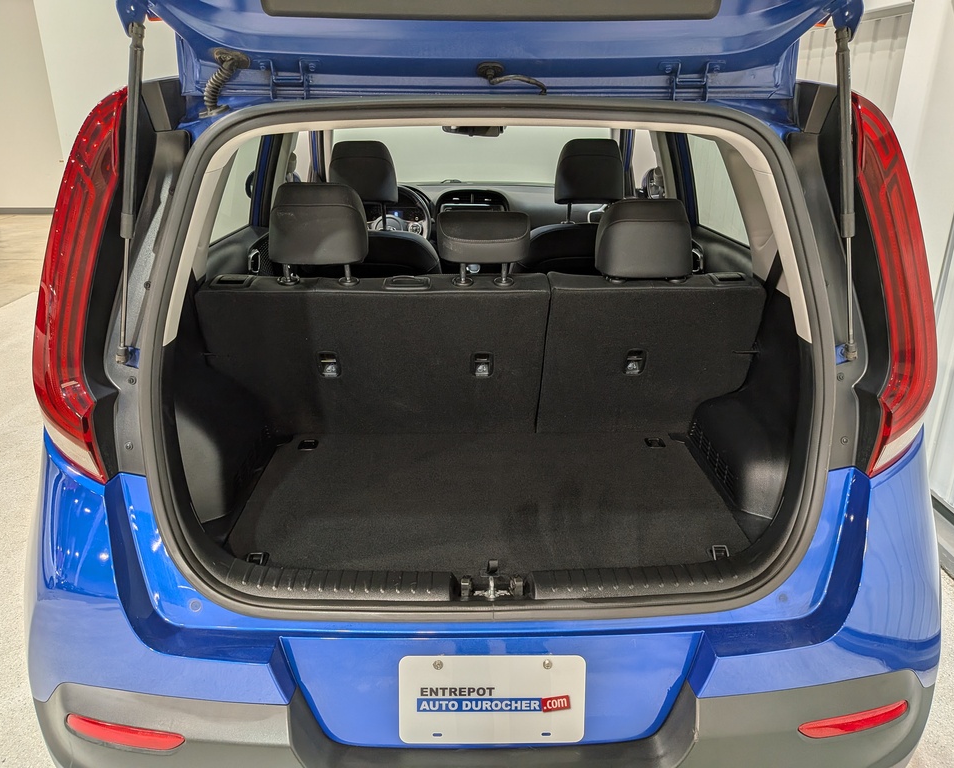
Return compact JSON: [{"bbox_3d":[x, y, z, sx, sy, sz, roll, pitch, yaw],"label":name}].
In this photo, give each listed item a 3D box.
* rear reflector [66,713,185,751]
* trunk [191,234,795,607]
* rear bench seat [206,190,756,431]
[{"bbox_3d":[-0.614,0.607,1.240,0.228,0.042,0.030,4,20,12],"label":"rear reflector"},{"bbox_3d":[0.014,0.010,1.455,1.100,0.520,0.720,-1,20,-1],"label":"trunk"},{"bbox_3d":[0.000,-0.100,2.000,1.280,0.950,0.750,-1,20,-1],"label":"rear bench seat"}]

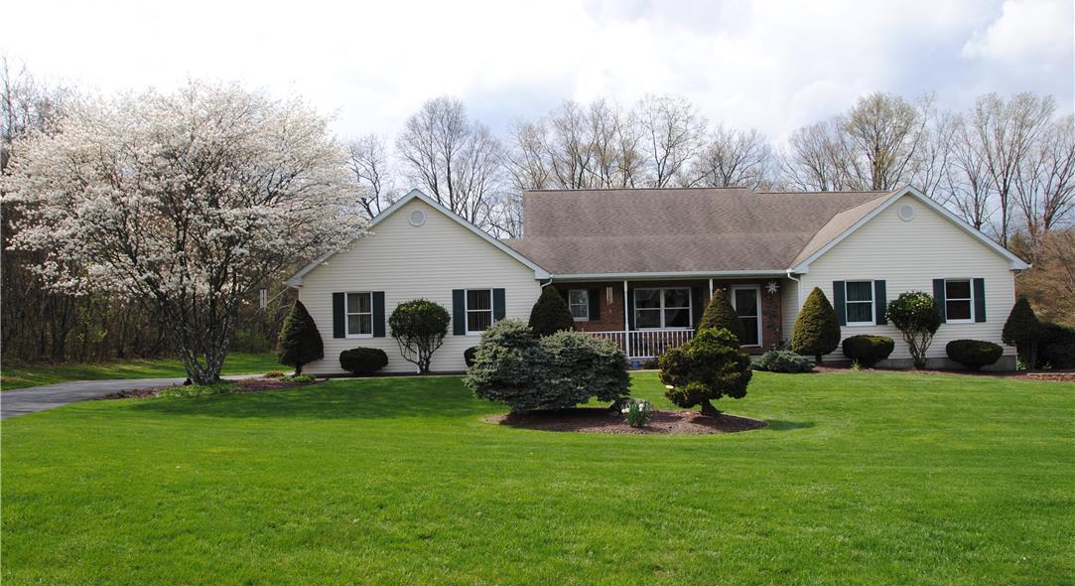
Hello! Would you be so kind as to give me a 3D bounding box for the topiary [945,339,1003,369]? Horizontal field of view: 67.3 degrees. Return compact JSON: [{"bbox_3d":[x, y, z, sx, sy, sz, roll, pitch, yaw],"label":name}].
[{"bbox_3d":[13.439,1.891,24.800,1.780,0.950,1.500,-1,-2,-3],"label":"topiary"}]

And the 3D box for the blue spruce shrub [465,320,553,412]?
[{"bbox_3d":[-0.429,1.220,13.400,1.530,1.570,1.500,-1,-2,-3],"label":"blue spruce shrub"}]

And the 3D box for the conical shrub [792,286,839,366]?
[{"bbox_3d":[8.404,0.961,24.400,1.490,2.370,1.490,-1,-2,-3],"label":"conical shrub"}]

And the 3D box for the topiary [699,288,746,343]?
[{"bbox_3d":[5.506,1.048,24.000,1.430,2.420,1.430,-1,-2,-3],"label":"topiary"}]

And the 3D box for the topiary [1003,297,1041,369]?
[{"bbox_3d":[15.054,1.276,25.000,1.250,2.280,1.250,-1,-2,-3],"label":"topiary"}]

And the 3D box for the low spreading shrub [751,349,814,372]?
[{"bbox_3d":[7.187,2.020,23.700,1.950,0.660,1.600,-1,-1,-2],"label":"low spreading shrub"}]

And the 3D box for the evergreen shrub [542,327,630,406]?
[{"bbox_3d":[0.786,1.288,13.600,1.560,1.360,1.500,-1,-2,-3],"label":"evergreen shrub"}]

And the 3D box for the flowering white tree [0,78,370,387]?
[{"bbox_3d":[-9.821,-1.687,22.300,9.830,8.340,9.200,-1,-2,-3],"label":"flowering white tree"}]

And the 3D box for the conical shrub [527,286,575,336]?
[{"bbox_3d":[0.428,1.019,24.000,1.430,2.540,1.430,-1,-2,-3],"label":"conical shrub"}]

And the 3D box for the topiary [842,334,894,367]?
[{"bbox_3d":[10.108,1.785,24.600,1.620,1.000,1.450,-1,-2,-3],"label":"topiary"}]

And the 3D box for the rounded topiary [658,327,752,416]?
[{"bbox_3d":[2.732,1.273,13.100,1.520,1.430,1.500,-1,-2,-3],"label":"rounded topiary"}]

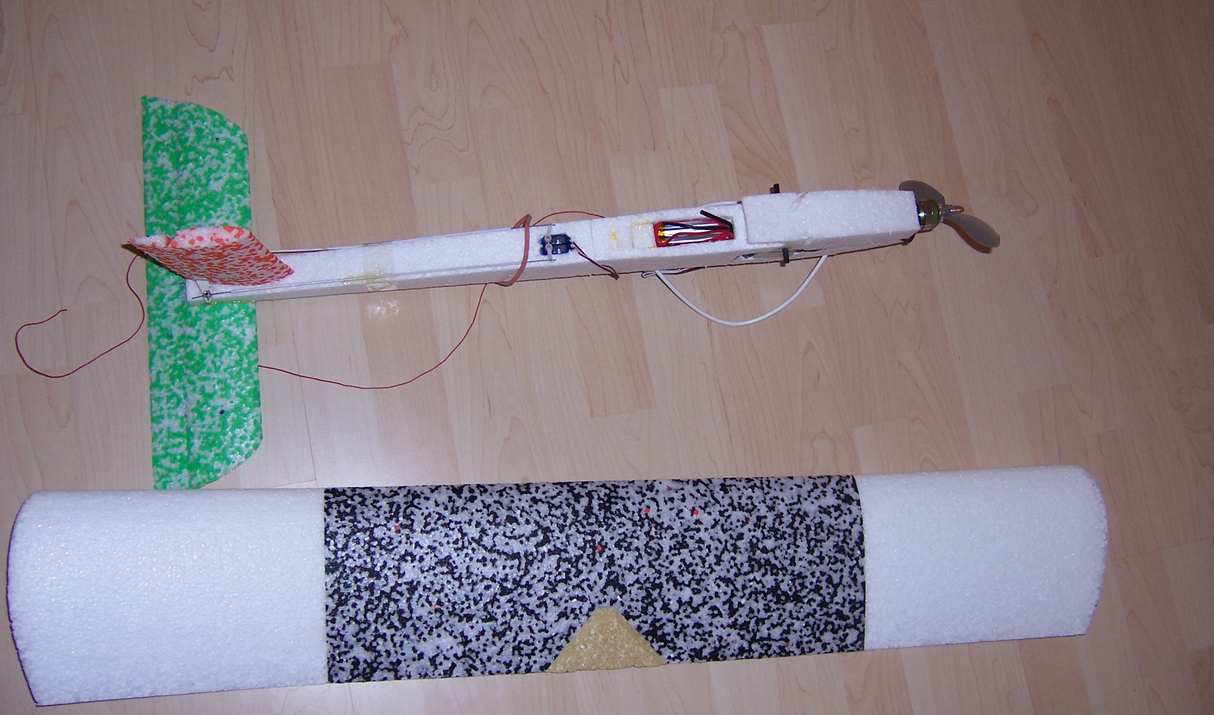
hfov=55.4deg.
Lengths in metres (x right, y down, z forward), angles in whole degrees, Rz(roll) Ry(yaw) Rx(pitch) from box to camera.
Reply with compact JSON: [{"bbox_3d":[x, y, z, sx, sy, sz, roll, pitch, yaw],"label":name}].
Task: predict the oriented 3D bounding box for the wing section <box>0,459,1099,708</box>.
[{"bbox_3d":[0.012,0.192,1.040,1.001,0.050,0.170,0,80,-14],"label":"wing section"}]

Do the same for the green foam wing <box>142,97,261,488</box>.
[{"bbox_3d":[-0.354,-0.062,1.012,0.089,0.009,0.350,-3,80,-14],"label":"green foam wing"}]

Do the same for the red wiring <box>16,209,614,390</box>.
[{"bbox_3d":[-0.246,-0.042,1.031,0.520,0.030,0.145,-7,81,-15],"label":"red wiring"}]

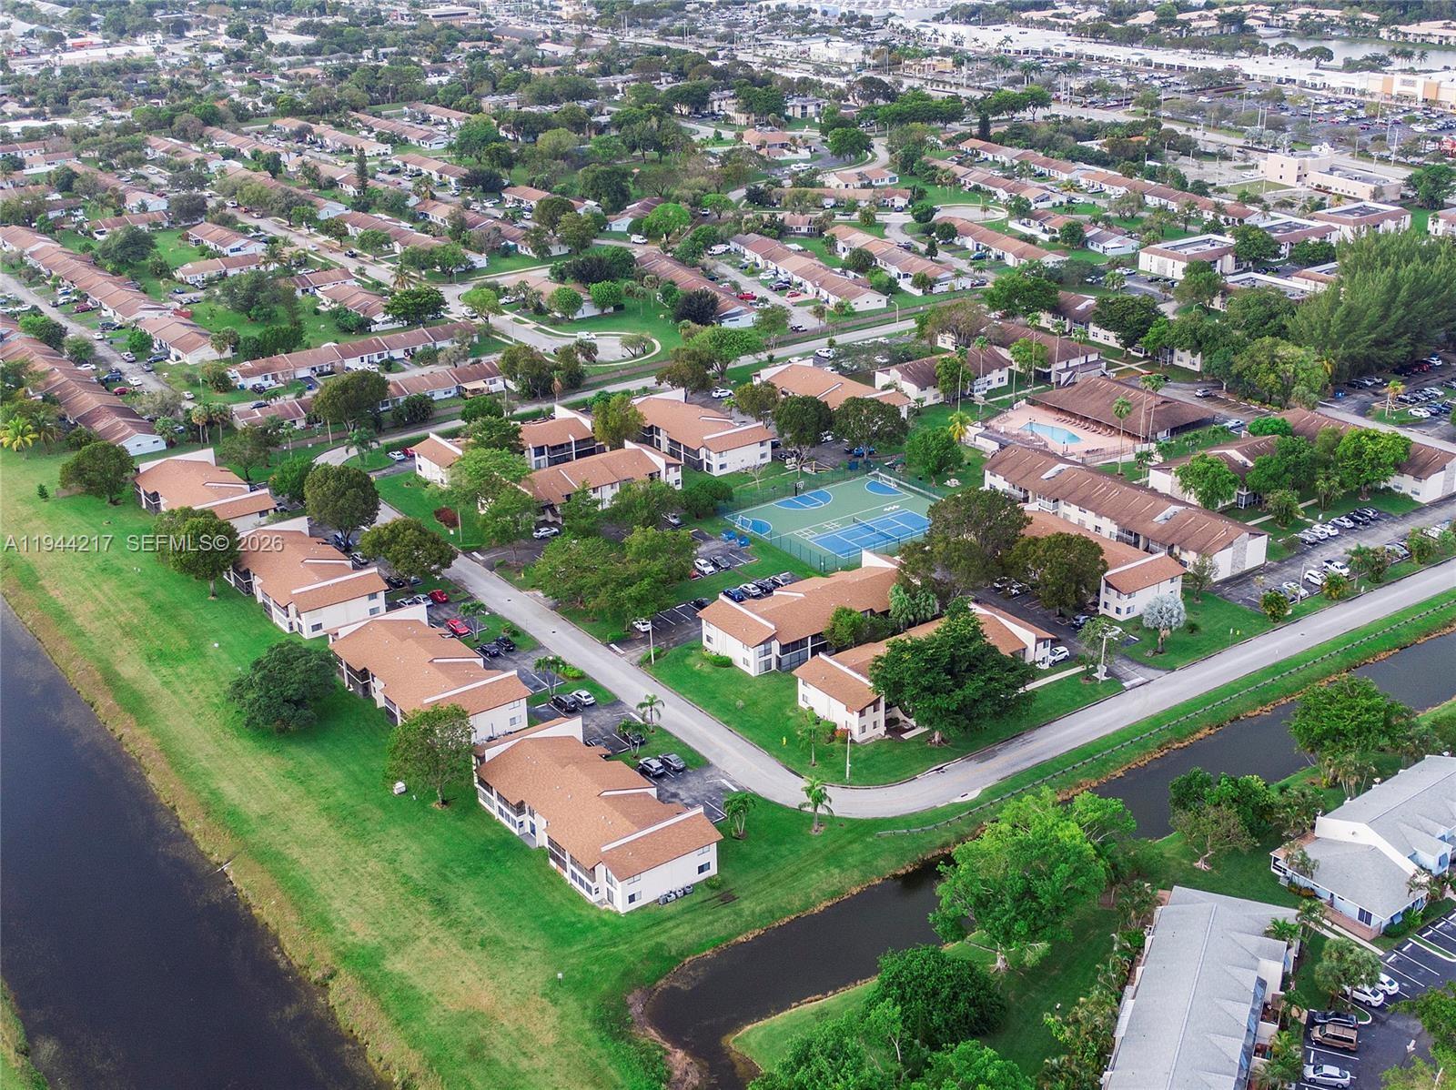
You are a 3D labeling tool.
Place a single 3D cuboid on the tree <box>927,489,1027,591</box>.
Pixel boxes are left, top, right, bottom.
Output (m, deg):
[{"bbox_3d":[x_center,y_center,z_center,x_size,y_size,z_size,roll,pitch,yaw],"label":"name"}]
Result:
[{"bbox_3d":[43.038,-0.908,296.907,17.620,16.300,17.620,-2,23,0],"label":"tree"}]

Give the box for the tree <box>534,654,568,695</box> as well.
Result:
[{"bbox_3d":[-26.930,20.360,263.790,5.190,6.110,5.190,-4,23,-6],"label":"tree"}]

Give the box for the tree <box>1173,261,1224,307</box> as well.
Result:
[{"bbox_3d":[124.020,-68.090,454.910,12.740,12.760,12.740,5,24,15],"label":"tree"}]

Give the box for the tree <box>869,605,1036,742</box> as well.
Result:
[{"bbox_3d":[32.575,19.863,250.179,22.800,19.300,22.800,2,24,7],"label":"tree"}]

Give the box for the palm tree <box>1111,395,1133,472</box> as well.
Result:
[{"bbox_3d":[79.592,-21.968,347.678,4.200,16.000,4.200,4,24,13],"label":"palm tree"}]

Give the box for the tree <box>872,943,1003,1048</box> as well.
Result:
[{"bbox_3d":[23.210,49.550,191.200,15.040,7.120,14.640,2,23,7],"label":"tree"}]

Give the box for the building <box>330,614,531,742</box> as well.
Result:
[{"bbox_3d":[-46.883,19.275,264.223,18.700,7.250,41.200,-17,28,-33],"label":"building"}]

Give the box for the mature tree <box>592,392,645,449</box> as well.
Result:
[{"bbox_3d":[-22.783,-25.285,364.627,10.800,12.600,10.800,-3,24,-3],"label":"mature tree"}]

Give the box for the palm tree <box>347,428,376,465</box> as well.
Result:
[{"bbox_3d":[-76.743,-20.479,359.723,6.300,7.700,6.100,-2,23,0],"label":"palm tree"}]

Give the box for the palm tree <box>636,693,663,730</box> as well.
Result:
[{"bbox_3d":[-11.271,24.618,250.941,4.200,6.000,4.100,-2,23,0],"label":"palm tree"}]

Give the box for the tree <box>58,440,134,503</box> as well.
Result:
[{"bbox_3d":[-126.724,-14.406,346.521,13.800,12.780,13.800,-2,23,0],"label":"tree"}]

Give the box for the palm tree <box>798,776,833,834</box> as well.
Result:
[{"bbox_3d":[11.570,34.244,225.850,4.450,8.300,4.450,-2,23,0],"label":"palm tree"}]

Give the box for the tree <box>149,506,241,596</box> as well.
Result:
[{"bbox_3d":[-91.595,2.578,301.553,13.200,14.800,13.200,-9,25,-17],"label":"tree"}]

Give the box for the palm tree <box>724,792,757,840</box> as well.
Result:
[{"bbox_3d":[1.534,35.205,224.666,4.100,6.300,4.000,-2,23,0],"label":"palm tree"}]

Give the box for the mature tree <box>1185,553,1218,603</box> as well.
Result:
[{"bbox_3d":[79.048,5.575,287.334,5.300,8.400,5.200,-2,23,0],"label":"mature tree"}]

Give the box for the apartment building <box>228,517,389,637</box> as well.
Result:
[{"bbox_3d":[-75.280,4.500,302.110,18.500,7.320,40.470,-17,28,-32],"label":"apartment building"}]

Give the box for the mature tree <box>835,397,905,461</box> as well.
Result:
[{"bbox_3d":[29.160,-22.940,353.940,15.100,12.800,15.100,1,23,5],"label":"mature tree"}]

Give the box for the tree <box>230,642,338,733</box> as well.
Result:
[{"bbox_3d":[-67.142,21.649,259.688,15.500,12.400,15.500,-8,25,-15],"label":"tree"}]

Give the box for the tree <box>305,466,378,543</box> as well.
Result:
[{"bbox_3d":[-70.910,-6.580,317.680,13.480,15.350,13.480,-7,24,-12],"label":"tree"}]

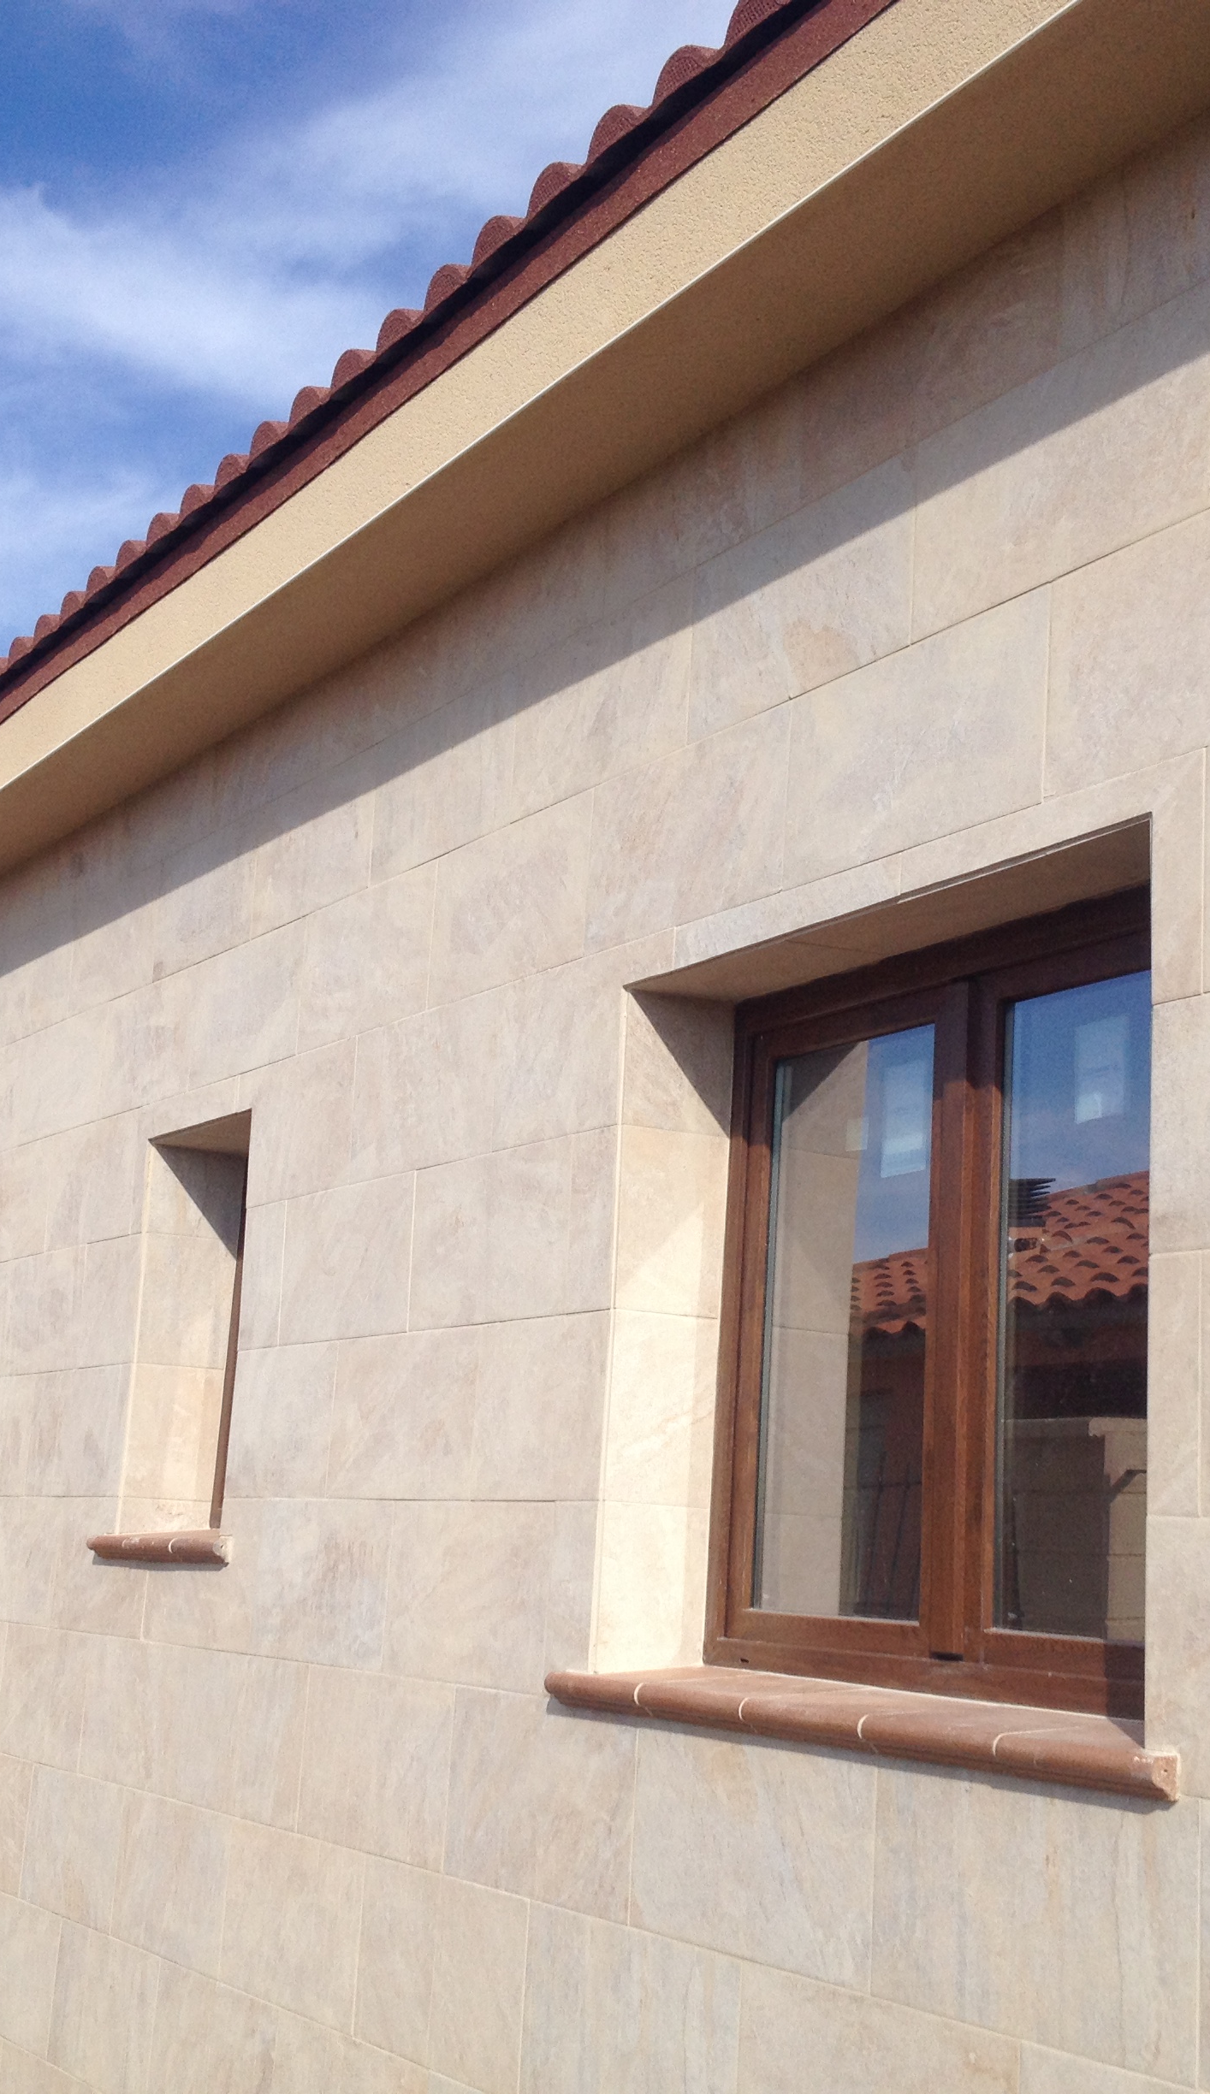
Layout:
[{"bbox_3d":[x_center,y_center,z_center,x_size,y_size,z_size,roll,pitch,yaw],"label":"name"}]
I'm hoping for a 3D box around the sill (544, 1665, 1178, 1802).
[{"bbox_3d":[0.356,0.887,3.734,0.247,0.065,1.397,8,-12,-28],"label":"sill"}]

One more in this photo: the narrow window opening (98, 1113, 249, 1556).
[{"bbox_3d":[-0.796,0.618,6.019,0.218,0.894,0.618,8,-12,-28],"label":"narrow window opening"}]

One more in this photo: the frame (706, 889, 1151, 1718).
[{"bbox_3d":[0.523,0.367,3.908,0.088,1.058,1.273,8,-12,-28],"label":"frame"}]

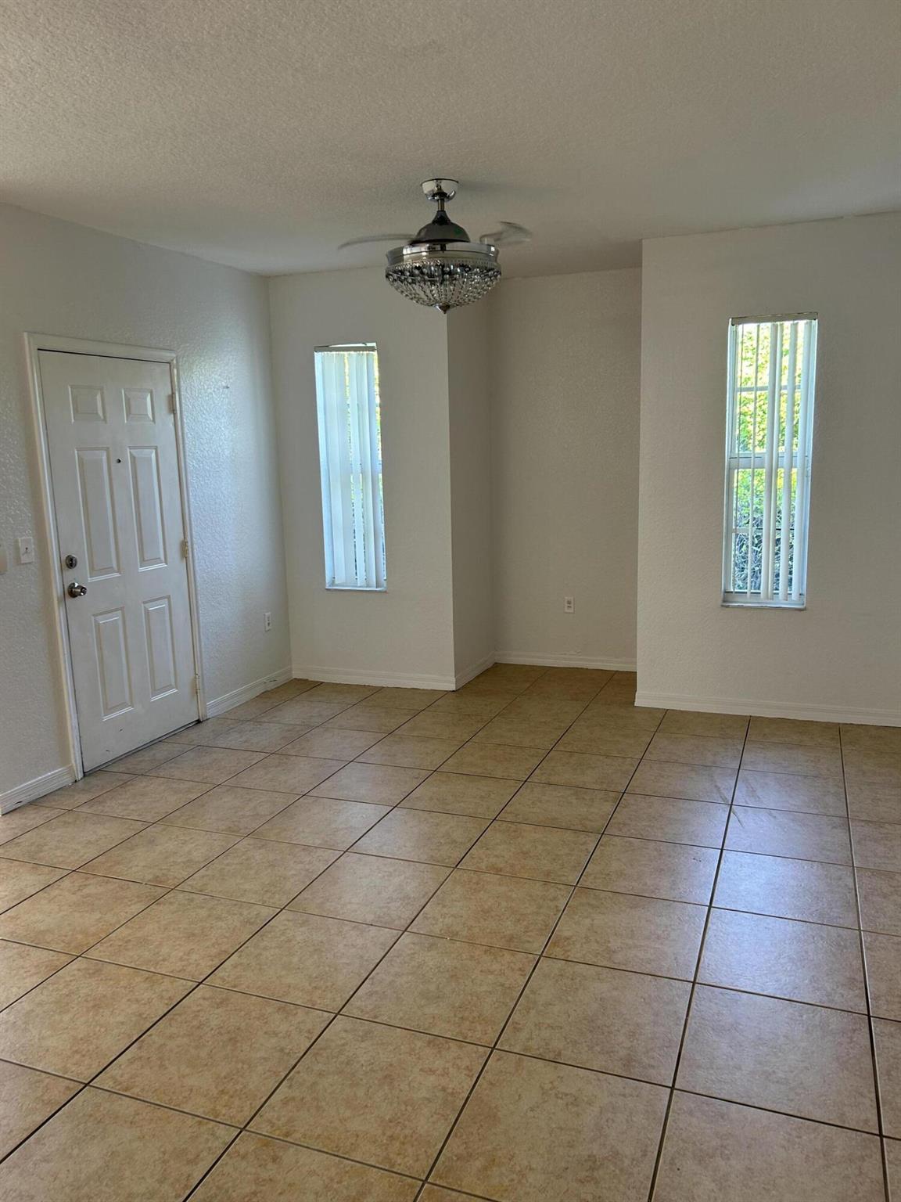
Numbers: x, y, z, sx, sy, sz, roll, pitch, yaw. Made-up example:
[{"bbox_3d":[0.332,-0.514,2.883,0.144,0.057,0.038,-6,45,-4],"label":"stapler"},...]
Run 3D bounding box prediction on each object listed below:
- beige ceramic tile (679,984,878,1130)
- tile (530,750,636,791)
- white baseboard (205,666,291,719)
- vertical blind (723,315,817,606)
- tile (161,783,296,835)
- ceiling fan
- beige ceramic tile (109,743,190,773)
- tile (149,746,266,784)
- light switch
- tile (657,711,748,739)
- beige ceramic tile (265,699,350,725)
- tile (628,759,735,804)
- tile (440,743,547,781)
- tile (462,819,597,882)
[{"bbox_3d":[0.832,1.151,2.302,0.452,0.012,0.452,2,10,21],"label":"beige ceramic tile"},{"bbox_3d":[0.648,0.815,4.313,0.452,0.015,0.452,2,10,21],"label":"tile"},{"bbox_3d":[-1.264,0.579,5.809,0.015,0.085,0.968,2,10,21],"label":"white baseboard"},{"bbox_3d":[1.733,-0.734,4.911,0.438,1.554,0.090,2,10,21],"label":"vertical blind"},{"bbox_3d":[-0.960,0.919,3.966,0.451,0.010,0.453,2,10,21],"label":"tile"},{"bbox_3d":[-0.032,-1.506,3.861,0.930,0.535,0.930,2,10,21],"label":"ceiling fan"},{"bbox_3d":[-1.561,0.819,4.693,0.275,0.015,0.452,2,10,21],"label":"beige ceramic tile"},{"bbox_3d":[-1.221,0.831,4.560,0.452,0.015,0.452,2,10,21],"label":"tile"},{"bbox_3d":[-1.910,-0.227,4.080,0.013,0.114,0.072,2,10,22],"label":"light switch"},{"bbox_3d":[1.405,0.677,4.988,0.453,0.012,0.440,2,10,21],"label":"tile"},{"bbox_3d":[-0.886,0.676,5.393,0.452,0.012,0.452,2,10,21],"label":"beige ceramic tile"},{"bbox_3d":[1.080,0.834,4.182,0.457,0.010,0.457,2,10,21],"label":"tile"},{"bbox_3d":[0.222,0.803,4.516,0.457,0.010,0.457,2,10,21],"label":"tile"},{"bbox_3d":[0.315,0.967,3.473,0.452,0.012,0.452,2,10,21],"label":"tile"}]

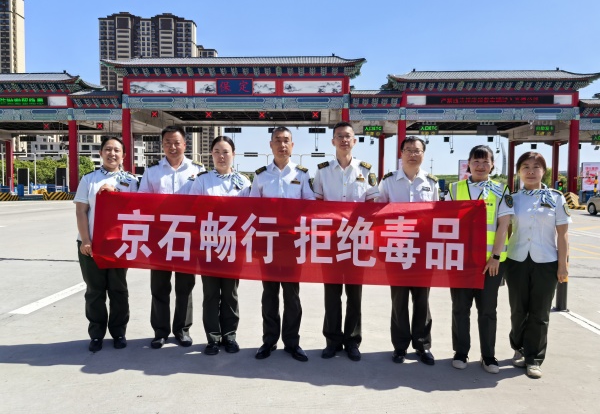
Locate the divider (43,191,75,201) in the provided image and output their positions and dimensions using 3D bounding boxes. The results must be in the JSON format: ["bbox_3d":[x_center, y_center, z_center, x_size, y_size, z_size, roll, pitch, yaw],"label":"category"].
[{"bbox_3d":[-22.506,-1.032,42.197,1.540,0.760,2.600,0,3,0],"label":"divider"}]

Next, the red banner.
[{"bbox_3d":[-0.154,0.222,3.229,2.840,0.610,0.100,0,3,7],"label":"red banner"}]

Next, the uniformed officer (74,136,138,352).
[{"bbox_3d":[-1.537,0.281,3.597,0.480,1.660,0.380,0,3,-8],"label":"uniformed officer"}]

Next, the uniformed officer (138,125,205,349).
[{"bbox_3d":[-1.029,0.225,3.624,0.500,1.748,0.330,0,3,-4],"label":"uniformed officer"}]

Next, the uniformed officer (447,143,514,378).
[{"bbox_3d":[1.282,0.354,3.240,0.470,1.583,0.360,1,3,14],"label":"uniformed officer"}]

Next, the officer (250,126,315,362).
[{"bbox_3d":[-0.132,0.265,3.416,0.470,1.725,0.330,0,3,6],"label":"officer"}]

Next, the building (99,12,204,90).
[{"bbox_3d":[-89.706,-61.500,270.449,52.400,100.700,16.000,0,3,-3],"label":"building"}]

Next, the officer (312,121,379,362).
[{"bbox_3d":[0.344,0.243,3.425,0.480,1.764,0.330,1,3,12],"label":"officer"}]

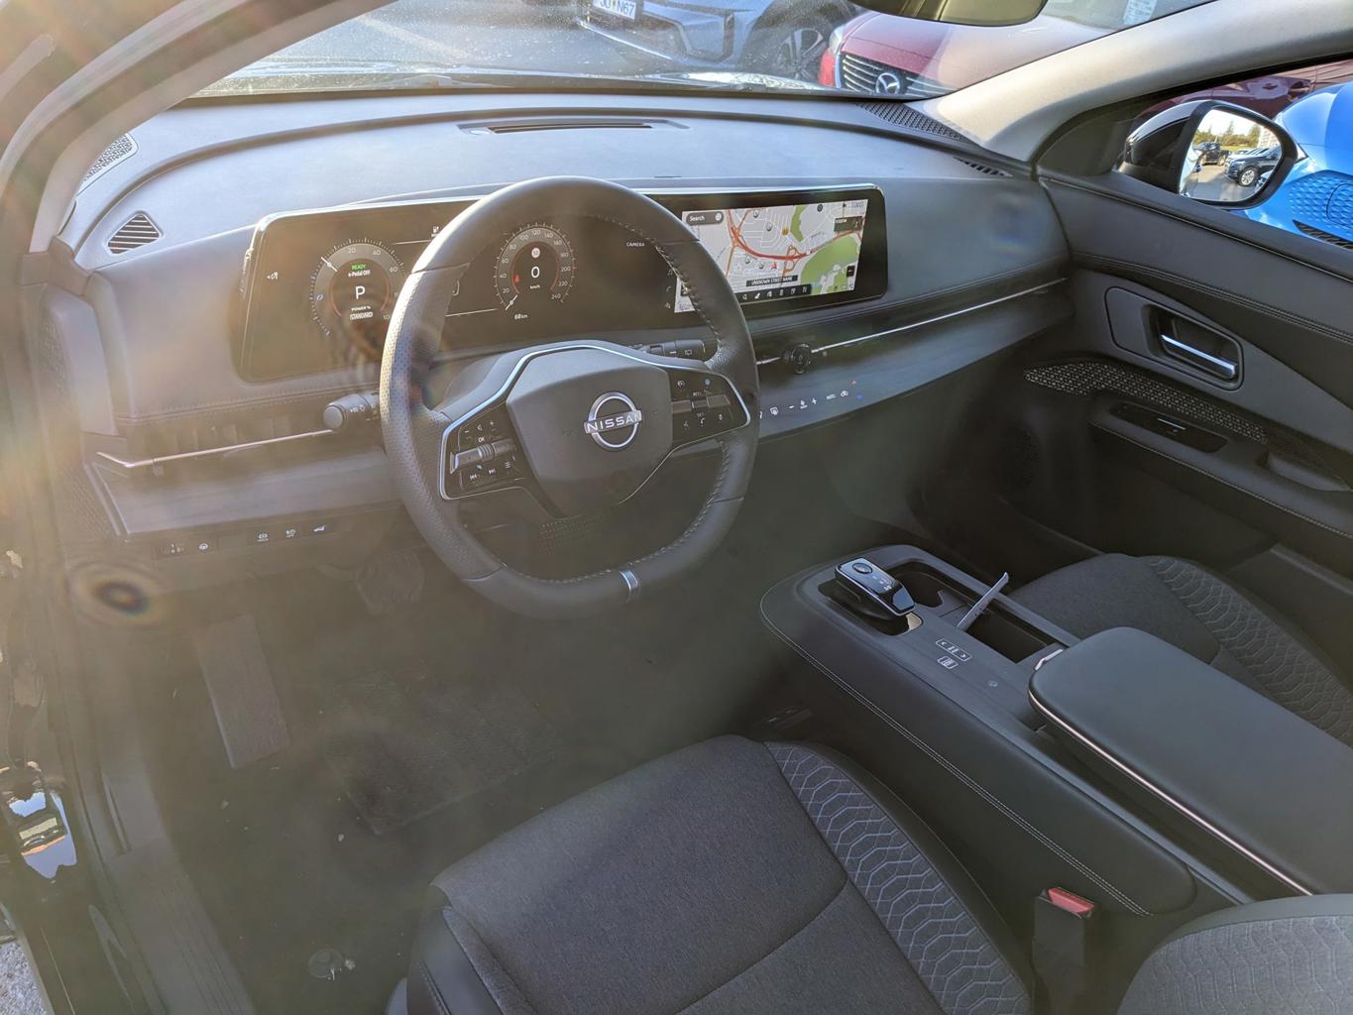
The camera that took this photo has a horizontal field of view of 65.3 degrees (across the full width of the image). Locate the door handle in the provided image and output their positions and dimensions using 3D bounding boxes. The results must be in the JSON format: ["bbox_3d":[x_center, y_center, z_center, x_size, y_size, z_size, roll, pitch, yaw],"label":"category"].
[{"bbox_3d":[0.779,-0.230,1.575,0.030,0.030,0.116,-17,40,-37],"label":"door handle"}]

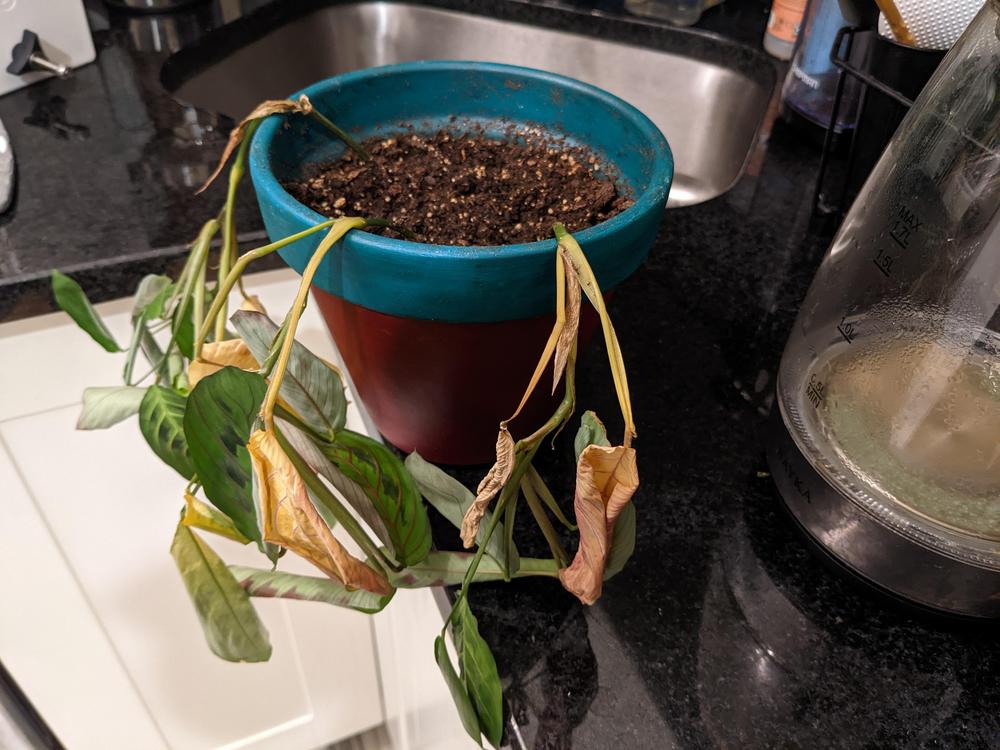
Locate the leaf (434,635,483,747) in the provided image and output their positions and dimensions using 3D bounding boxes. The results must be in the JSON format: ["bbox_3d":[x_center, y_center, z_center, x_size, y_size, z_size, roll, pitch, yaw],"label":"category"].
[{"bbox_3d":[-0.016,0.128,0.314,0.014,0.046,0.039,-24,49,-28],"label":"leaf"}]

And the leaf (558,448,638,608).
[{"bbox_3d":[0.036,0.051,0.269,0.027,0.074,0.028,-17,46,-22],"label":"leaf"}]

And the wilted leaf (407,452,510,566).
[{"bbox_3d":[-0.020,0.065,0.377,0.021,0.012,0.076,-29,59,-31],"label":"wilted leaf"}]

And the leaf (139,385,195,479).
[{"bbox_3d":[-0.167,0.028,0.398,0.028,0.054,0.012,-23,32,-22],"label":"leaf"}]

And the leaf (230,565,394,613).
[{"bbox_3d":[-0.092,0.104,0.381,0.084,0.017,0.018,3,41,14],"label":"leaf"}]

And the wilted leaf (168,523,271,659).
[{"bbox_3d":[-0.139,0.109,0.389,0.026,0.086,0.012,-25,31,-24],"label":"wilted leaf"}]

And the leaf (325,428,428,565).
[{"bbox_3d":[-0.057,0.058,0.363,0.028,0.073,0.013,-29,17,-12],"label":"leaf"}]

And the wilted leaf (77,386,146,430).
[{"bbox_3d":[-0.174,0.014,0.351,0.037,0.021,0.017,-8,43,-13],"label":"wilted leaf"}]

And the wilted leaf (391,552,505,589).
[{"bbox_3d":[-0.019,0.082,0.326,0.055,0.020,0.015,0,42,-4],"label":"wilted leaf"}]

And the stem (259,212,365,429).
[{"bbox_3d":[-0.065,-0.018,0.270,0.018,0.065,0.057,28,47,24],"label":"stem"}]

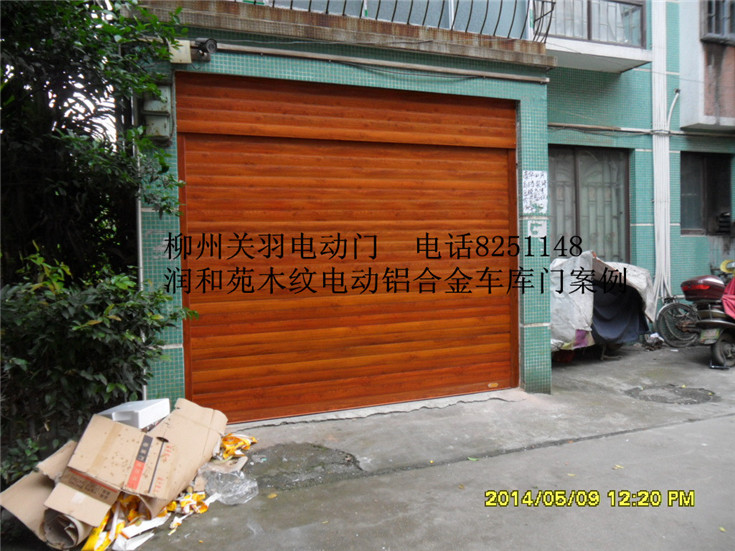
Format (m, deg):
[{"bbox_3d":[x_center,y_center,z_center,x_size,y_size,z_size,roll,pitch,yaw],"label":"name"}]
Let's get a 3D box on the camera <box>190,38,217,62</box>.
[{"bbox_3d":[-1.082,-1.484,3.780,0.168,0.132,0.100,15,9,31],"label":"camera"}]

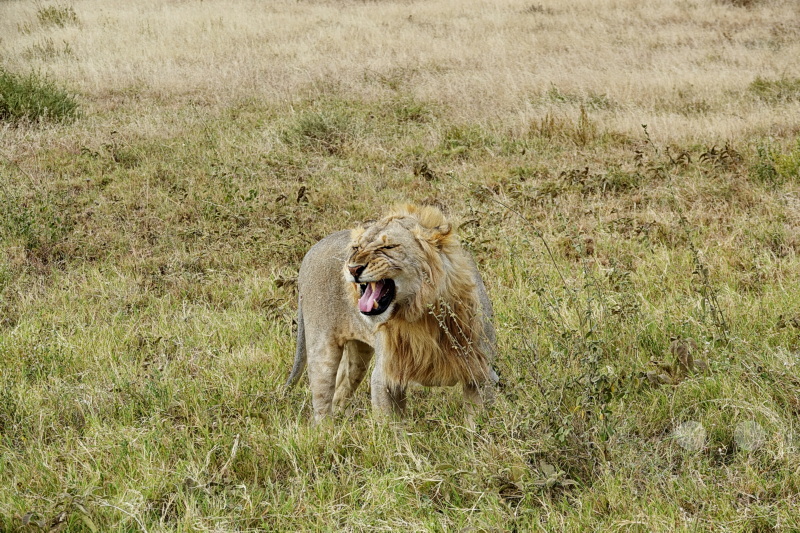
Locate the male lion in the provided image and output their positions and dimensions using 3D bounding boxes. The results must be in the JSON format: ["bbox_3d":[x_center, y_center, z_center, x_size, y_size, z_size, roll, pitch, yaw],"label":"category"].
[{"bbox_3d":[-0.160,0.262,11.900,0.600,1.050,1.580,-4,8,-28],"label":"male lion"}]

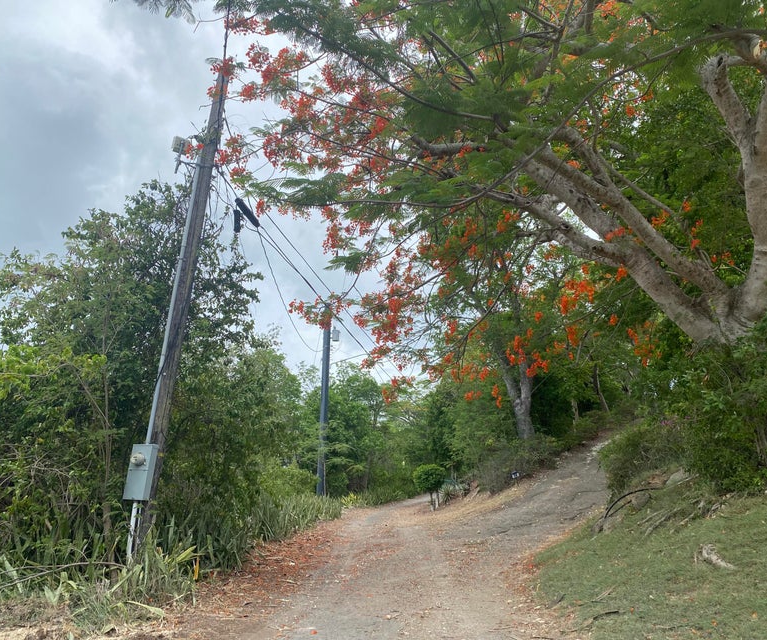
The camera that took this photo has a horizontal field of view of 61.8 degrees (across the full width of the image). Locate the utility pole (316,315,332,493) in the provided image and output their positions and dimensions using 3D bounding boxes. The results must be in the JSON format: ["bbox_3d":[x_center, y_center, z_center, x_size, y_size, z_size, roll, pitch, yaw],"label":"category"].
[{"bbox_3d":[-2.541,3.626,27.500,0.330,8.100,0.330,1,-11,0],"label":"utility pole"}]

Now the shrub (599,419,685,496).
[{"bbox_3d":[4.931,2.618,12.200,1.650,1.450,1.600,1,-11,0],"label":"shrub"}]

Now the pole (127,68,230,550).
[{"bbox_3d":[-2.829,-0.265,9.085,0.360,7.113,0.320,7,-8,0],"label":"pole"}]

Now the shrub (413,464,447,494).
[{"bbox_3d":[1.385,4.774,19.300,1.000,0.880,1.000,1,-11,0],"label":"shrub"}]

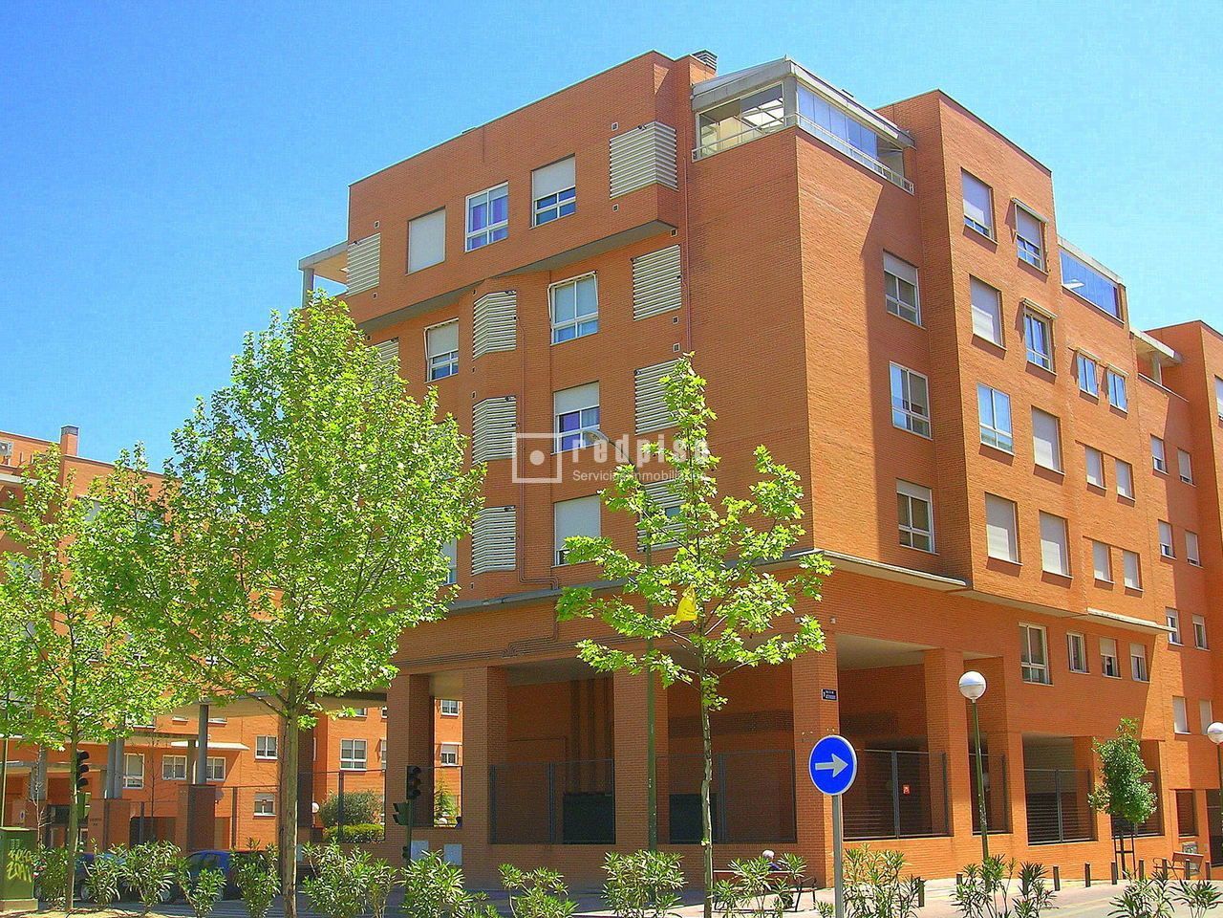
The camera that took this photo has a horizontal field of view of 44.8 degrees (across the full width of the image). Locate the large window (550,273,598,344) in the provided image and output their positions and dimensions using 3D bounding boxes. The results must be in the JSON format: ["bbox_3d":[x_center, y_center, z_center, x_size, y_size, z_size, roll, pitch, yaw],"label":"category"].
[{"bbox_3d":[-0.897,-3.983,39.767,1.640,1.650,0.160,-12,-18,40],"label":"large window"}]

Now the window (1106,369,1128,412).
[{"bbox_3d":[16.496,-2.239,48.667,0.160,1.270,1.430,-12,-18,40],"label":"window"}]

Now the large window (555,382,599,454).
[{"bbox_3d":[-0.901,-1.034,38.685,1.600,1.660,0.150,-12,-18,40],"label":"large window"}]

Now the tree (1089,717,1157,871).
[{"bbox_3d":[14.526,9.668,42.213,1.875,4.465,1.875,-12,-18,40],"label":"tree"}]

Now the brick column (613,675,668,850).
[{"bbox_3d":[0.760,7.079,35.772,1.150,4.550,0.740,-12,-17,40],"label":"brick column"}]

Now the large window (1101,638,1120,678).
[{"bbox_3d":[14.960,5.997,44.787,0.160,1.160,1.280,-12,-18,40],"label":"large window"}]

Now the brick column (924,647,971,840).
[{"bbox_3d":[8.658,7.297,38.163,0.650,4.590,0.955,-12,-18,40],"label":"brick column"}]

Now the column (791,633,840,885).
[{"bbox_3d":[4.557,6.589,32.797,0.700,5.400,0.740,-12,-18,40],"label":"column"}]

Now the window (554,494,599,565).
[{"bbox_3d":[-0.872,1.897,39.351,1.655,1.694,0.138,-12,-18,40],"label":"window"}]

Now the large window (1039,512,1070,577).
[{"bbox_3d":[12.169,2.348,40.925,0.170,1.650,1.780,-12,-17,40],"label":"large window"}]

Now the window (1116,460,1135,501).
[{"bbox_3d":[16.507,0.674,47.950,0.160,1.190,1.430,-12,-18,40],"label":"window"}]

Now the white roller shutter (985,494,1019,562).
[{"bbox_3d":[10.441,1.889,39.712,0.158,1.723,1.870,-12,-18,40],"label":"white roller shutter"}]

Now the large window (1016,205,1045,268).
[{"bbox_3d":[12.145,-6.401,43.331,0.160,1.700,1.770,-12,-18,40],"label":"large window"}]

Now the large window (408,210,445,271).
[{"bbox_3d":[-5.312,-6.318,43.155,1.621,1.684,0.180,-12,-18,40],"label":"large window"}]

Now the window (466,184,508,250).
[{"bbox_3d":[-3.533,-6.938,42.703,1.783,1.743,0.158,-12,-18,40],"label":"window"}]

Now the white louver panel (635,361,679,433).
[{"bbox_3d":[1.157,-1.527,36.827,1.480,1.680,0.120,-12,-18,40],"label":"white louver panel"}]

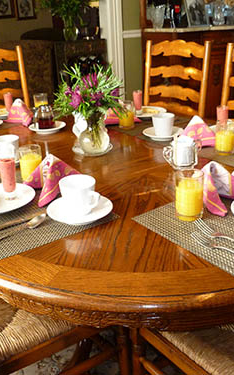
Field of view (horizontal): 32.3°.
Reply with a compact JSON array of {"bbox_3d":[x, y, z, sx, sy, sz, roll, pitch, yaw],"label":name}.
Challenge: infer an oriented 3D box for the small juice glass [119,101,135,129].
[{"bbox_3d":[0.045,-0.318,1.759,0.067,0.104,0.067,-3,24,0],"label":"small juice glass"}]

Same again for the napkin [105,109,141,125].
[{"bbox_3d":[0.008,-0.340,1.771,0.120,0.102,0.155,-19,29,-31],"label":"napkin"}]

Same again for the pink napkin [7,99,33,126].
[{"bbox_3d":[-0.445,-0.359,1.856,0.150,0.105,0.115,-21,30,-34],"label":"pink napkin"}]

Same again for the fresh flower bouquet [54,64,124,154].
[{"bbox_3d":[-0.096,-0.266,1.384,0.245,0.295,0.240,-4,25,-3],"label":"fresh flower bouquet"}]

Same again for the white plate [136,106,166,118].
[{"bbox_3d":[0.126,-0.338,1.852,0.198,0.022,0.198,-1,25,4],"label":"white plate"}]

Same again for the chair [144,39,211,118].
[{"bbox_3d":[0.213,-0.216,2.208,0.490,1.055,0.500,14,29,33],"label":"chair"}]

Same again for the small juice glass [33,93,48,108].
[{"bbox_3d":[-0.351,-0.386,1.904,0.067,0.105,0.067,-7,25,-9],"label":"small juice glass"}]

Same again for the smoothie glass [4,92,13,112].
[{"bbox_3d":[-0.504,-0.390,1.906,0.042,0.105,0.042,-9,25,-13],"label":"smoothie glass"}]

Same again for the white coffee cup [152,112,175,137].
[{"bbox_3d":[0.177,-0.247,1.591,0.090,0.074,0.115,-18,28,-30],"label":"white coffee cup"}]

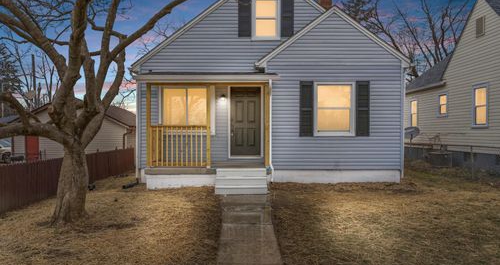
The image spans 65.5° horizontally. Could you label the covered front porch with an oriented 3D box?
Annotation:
[{"bbox_3d":[-1.020,-0.050,10.380,3.320,2.940,1.950,0,0,0],"label":"covered front porch"}]

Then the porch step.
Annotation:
[{"bbox_3d":[-0.200,1.167,9.400,1.220,0.560,0.660,0,0,0],"label":"porch step"}]

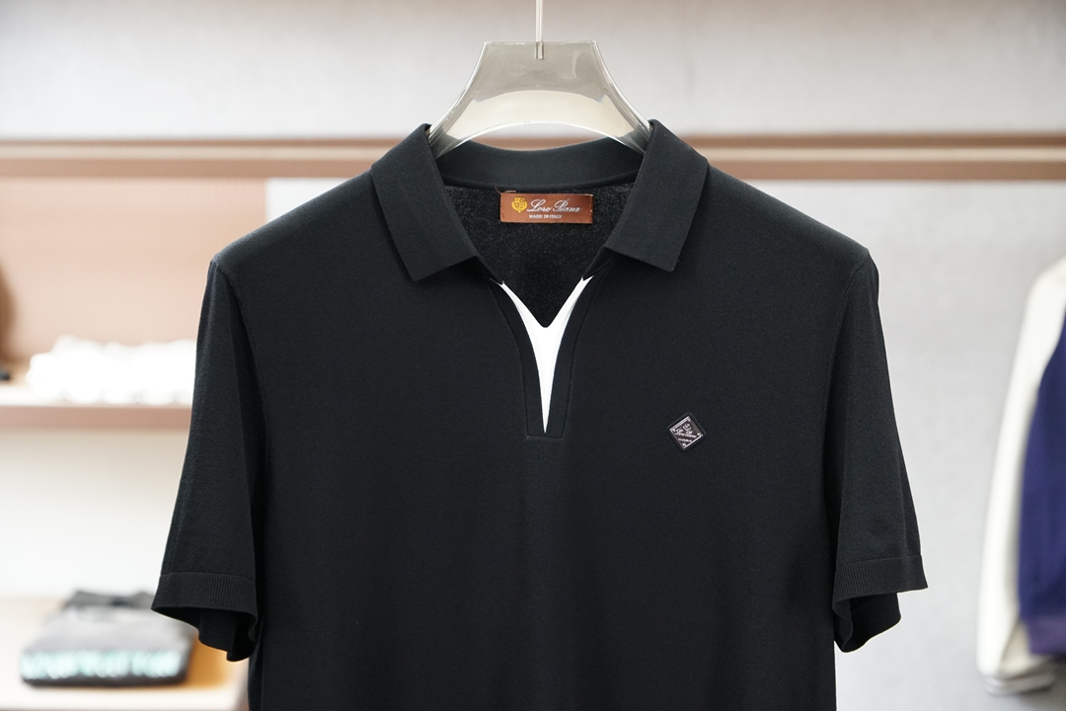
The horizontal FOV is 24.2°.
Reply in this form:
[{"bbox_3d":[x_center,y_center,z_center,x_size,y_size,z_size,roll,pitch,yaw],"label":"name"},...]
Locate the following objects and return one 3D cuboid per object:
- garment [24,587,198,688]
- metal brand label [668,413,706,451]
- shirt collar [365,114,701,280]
[{"bbox_3d":[-0.672,0.467,4.071,0.260,0.065,0.350,0,6,0],"label":"garment"},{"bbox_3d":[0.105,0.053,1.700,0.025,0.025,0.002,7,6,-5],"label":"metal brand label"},{"bbox_3d":[0.004,-0.110,1.730,0.235,0.108,0.125,0,6,0],"label":"shirt collar"}]

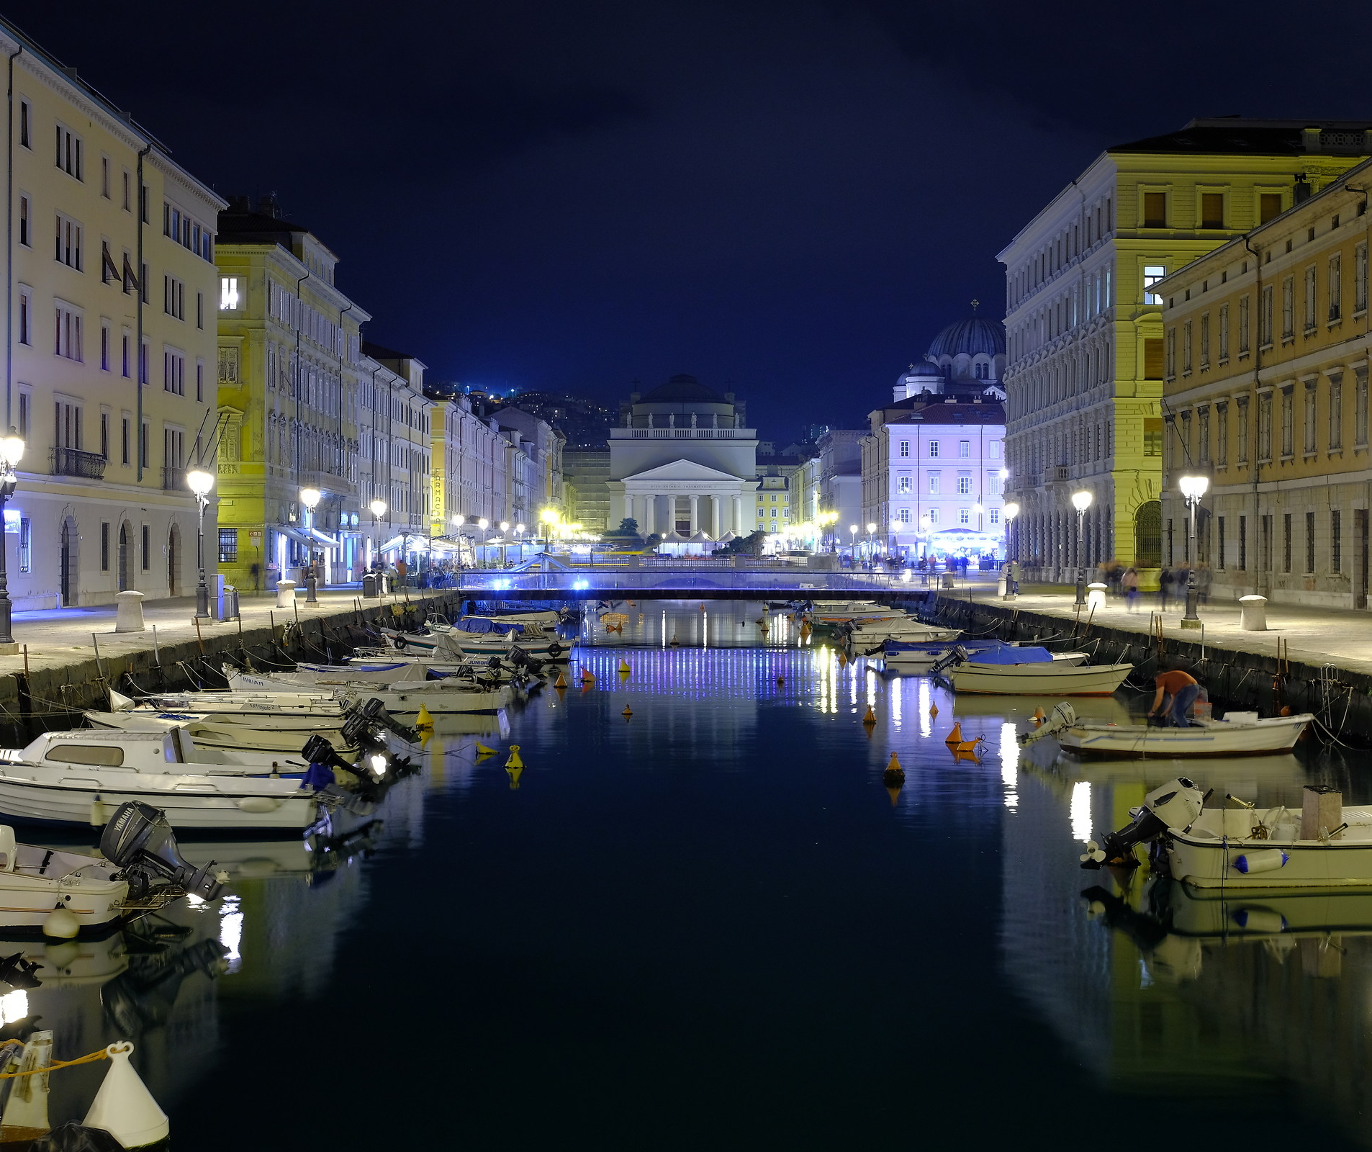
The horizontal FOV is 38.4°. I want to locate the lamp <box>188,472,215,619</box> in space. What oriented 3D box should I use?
[{"bbox_3d":[-15.174,-0.995,61.700,0.950,4.950,0.900,0,0,0],"label":"lamp"}]

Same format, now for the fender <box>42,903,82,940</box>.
[{"bbox_3d":[-6.379,3.512,20.148,0.380,0.380,0.380,0,1,0],"label":"fender"}]

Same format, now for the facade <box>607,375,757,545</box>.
[{"bbox_3d":[-0.600,-20.000,357.000,26.500,34.000,46.000,0,0,0],"label":"facade"}]

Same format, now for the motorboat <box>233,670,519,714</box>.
[{"bbox_3d":[-7.859,2.787,49.391,7.000,1.100,2.300,0,1,0],"label":"motorboat"}]

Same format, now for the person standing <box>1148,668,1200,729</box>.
[{"bbox_3d":[9.817,2.583,39.637,1.050,1.250,0.600,0,1,0],"label":"person standing"}]

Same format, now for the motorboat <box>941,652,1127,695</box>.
[{"bbox_3d":[9.942,2.644,56.039,5.600,1.300,2.000,0,1,0],"label":"motorboat"}]

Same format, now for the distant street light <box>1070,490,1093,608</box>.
[{"bbox_3d":[15.705,-1.081,78.000,0.950,4.950,0.900,0,0,0],"label":"distant street light"}]

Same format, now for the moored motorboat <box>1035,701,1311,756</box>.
[{"bbox_3d":[9.726,3.032,39.693,5.770,1.050,1.900,0,1,0],"label":"moored motorboat"}]

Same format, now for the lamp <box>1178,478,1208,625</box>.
[{"bbox_3d":[15.830,-0.764,61.595,0.920,4.800,0.920,0,1,0],"label":"lamp"}]

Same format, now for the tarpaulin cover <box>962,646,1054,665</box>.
[{"bbox_3d":[8.891,2.175,54.000,2.450,0.550,1.600,0,0,0],"label":"tarpaulin cover"}]

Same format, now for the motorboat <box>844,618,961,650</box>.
[{"bbox_3d":[8.919,2.363,81.000,4.800,1.250,1.800,0,0,0],"label":"motorboat"}]

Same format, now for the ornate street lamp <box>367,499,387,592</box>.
[{"bbox_3d":[-15.400,-1.325,98.691,0.880,4.800,0.880,0,1,0],"label":"ornate street lamp"}]

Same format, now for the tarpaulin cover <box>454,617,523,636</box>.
[{"bbox_3d":[-7.707,1.900,77.131,2.600,0.650,1.800,0,1,0],"label":"tarpaulin cover"}]

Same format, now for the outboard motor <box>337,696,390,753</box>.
[{"bbox_3d":[-5.376,2.835,34.000,1.300,0.600,0.420,38,0,0],"label":"outboard motor"}]

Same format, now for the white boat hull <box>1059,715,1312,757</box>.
[{"bbox_3d":[10.101,3.148,39.694,5.020,0.820,1.900,0,1,0],"label":"white boat hull"}]

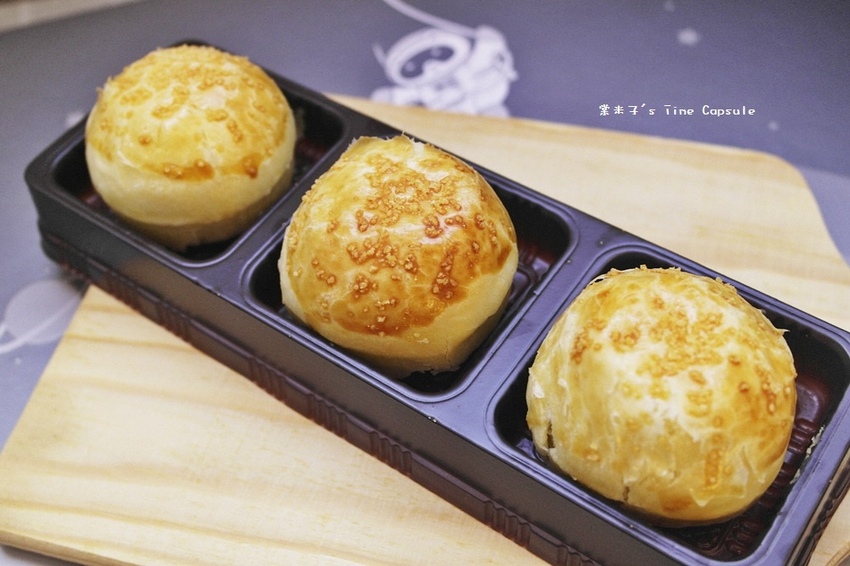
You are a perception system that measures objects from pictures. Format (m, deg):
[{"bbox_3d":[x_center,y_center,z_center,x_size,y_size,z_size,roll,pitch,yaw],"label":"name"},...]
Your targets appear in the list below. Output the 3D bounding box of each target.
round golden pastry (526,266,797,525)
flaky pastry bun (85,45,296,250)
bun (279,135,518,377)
[{"bbox_3d":[0.050,0.021,0.246,0.058,0.044,0.058,-4,53,5],"label":"round golden pastry"},{"bbox_3d":[-0.064,-0.042,0.312,0.057,0.041,0.057,-4,53,5],"label":"flaky pastry bun"},{"bbox_3d":[-0.007,-0.011,0.276,0.057,0.048,0.057,-4,53,5],"label":"bun"}]

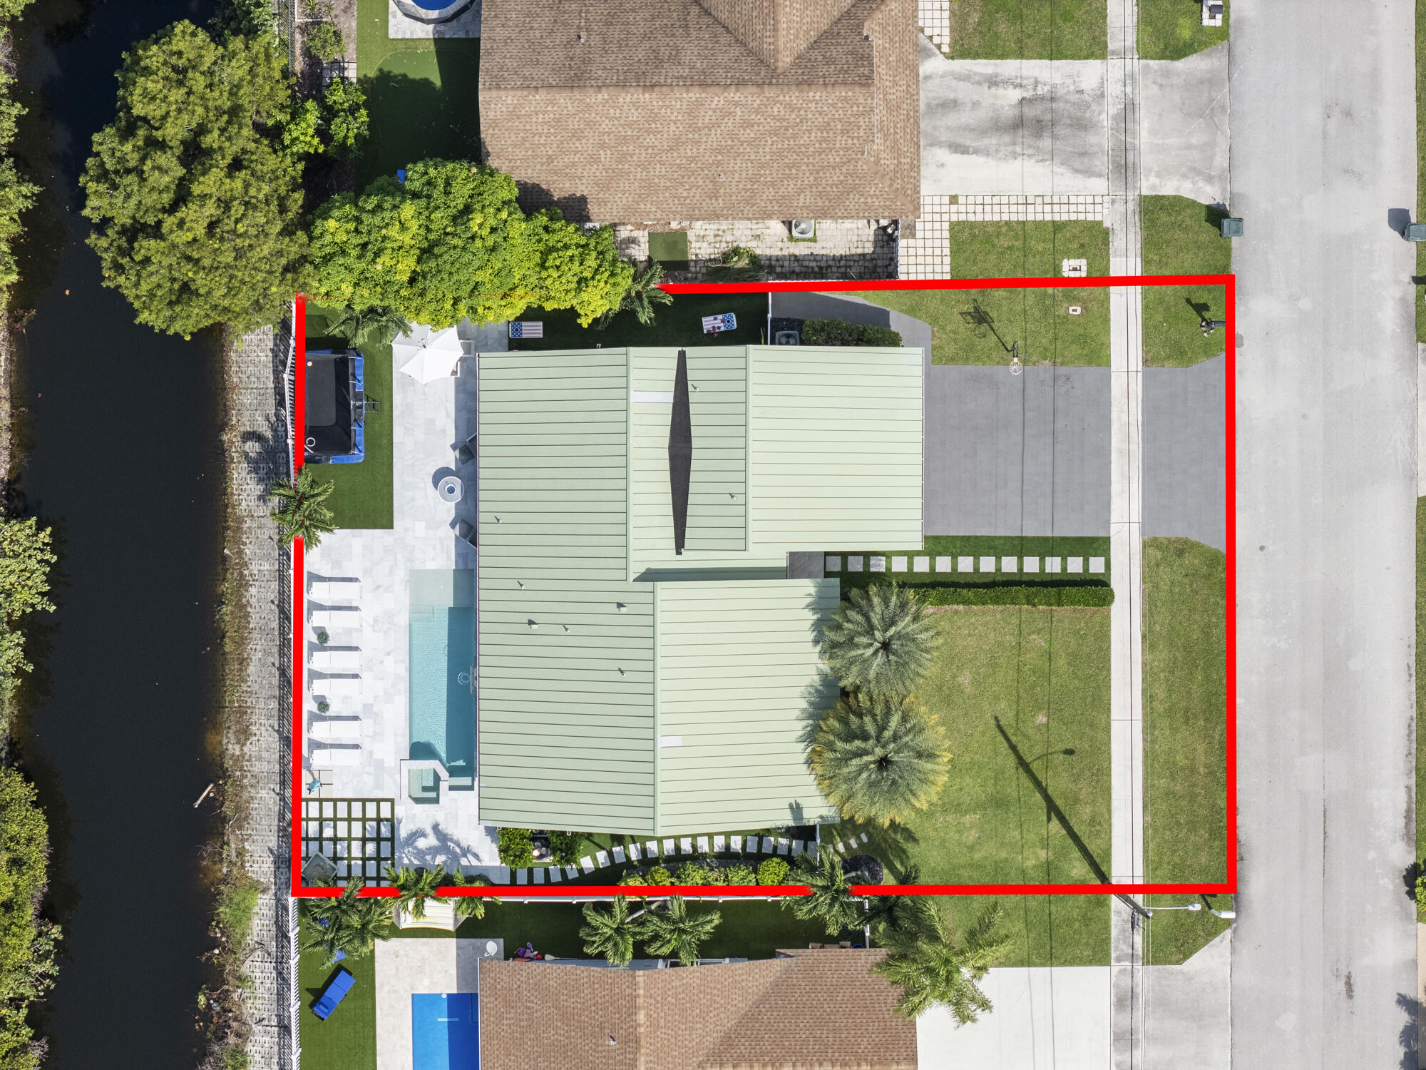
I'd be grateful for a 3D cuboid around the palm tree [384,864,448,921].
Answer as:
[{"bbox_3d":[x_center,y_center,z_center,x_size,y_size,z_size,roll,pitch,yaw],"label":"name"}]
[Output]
[{"bbox_3d":[-10.882,13.128,106.550,2.370,3.900,2.120,1,90,0],"label":"palm tree"}]

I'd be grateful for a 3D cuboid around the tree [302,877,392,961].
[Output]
[{"bbox_3d":[-13.332,14.063,106.200,3.330,4.600,3.250,1,90,0],"label":"tree"}]

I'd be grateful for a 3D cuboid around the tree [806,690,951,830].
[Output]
[{"bbox_3d":[6.047,8.143,105.300,5.120,6.400,4.880,1,90,0],"label":"tree"}]

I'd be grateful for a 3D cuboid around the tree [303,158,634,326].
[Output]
[{"bbox_3d":[-8.720,-10.464,104.200,11.710,8.600,6.130,1,90,0],"label":"tree"}]

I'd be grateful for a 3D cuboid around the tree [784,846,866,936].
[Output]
[{"bbox_3d":[3.983,12.836,105.600,3.020,5.800,3.340,1,90,0],"label":"tree"}]

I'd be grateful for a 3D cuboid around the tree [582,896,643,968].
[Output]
[{"bbox_3d":[-3.612,14.428,106.200,2.560,4.600,2.680,1,90,0],"label":"tree"}]

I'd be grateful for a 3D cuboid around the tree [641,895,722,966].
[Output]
[{"bbox_3d":[-1.096,14.408,106.200,2.880,4.600,2.640,1,90,0],"label":"tree"}]

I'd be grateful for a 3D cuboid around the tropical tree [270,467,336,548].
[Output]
[{"bbox_3d":[-14.977,-0.958,106.350,2.450,4.300,3.020,1,90,0],"label":"tropical tree"}]

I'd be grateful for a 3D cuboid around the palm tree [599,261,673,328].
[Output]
[{"bbox_3d":[-2.802,-8.732,106.250,2.800,4.500,2.400,1,90,0],"label":"palm tree"}]

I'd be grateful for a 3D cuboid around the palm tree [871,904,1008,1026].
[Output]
[{"bbox_3d":[8.161,15.302,105.200,5.080,6.600,4.480,1,90,0],"label":"palm tree"}]

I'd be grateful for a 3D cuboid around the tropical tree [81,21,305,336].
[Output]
[{"bbox_3d":[-18.679,-12.806,103.750,8.140,9.500,11.380,1,90,0],"label":"tropical tree"}]

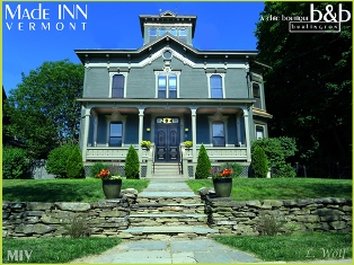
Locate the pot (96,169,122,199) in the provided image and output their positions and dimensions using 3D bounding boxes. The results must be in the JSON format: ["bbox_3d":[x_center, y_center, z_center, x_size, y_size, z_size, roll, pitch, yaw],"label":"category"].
[{"bbox_3d":[-2.137,1.631,8.445,0.810,0.937,0.750,0,-12,0],"label":"pot"}]

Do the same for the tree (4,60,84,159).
[{"bbox_3d":[-13.653,-1.727,27.970,10.800,13.400,9.000,0,-12,0],"label":"tree"}]

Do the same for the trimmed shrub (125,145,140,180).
[{"bbox_3d":[-2.493,1.640,14.884,0.840,1.903,0.870,0,-12,0],"label":"trimmed shrub"}]

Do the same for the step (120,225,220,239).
[{"bbox_3d":[-0.191,2.832,7.423,2.700,0.210,0.700,0,-12,0],"label":"step"}]

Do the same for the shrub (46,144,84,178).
[{"bbox_3d":[-6.835,1.763,16.289,2.329,2.145,2.200,0,-12,0],"label":"shrub"}]

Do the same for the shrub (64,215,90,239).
[{"bbox_3d":[-2.835,2.682,7.609,0.716,0.640,0.650,0,-12,0],"label":"shrub"}]

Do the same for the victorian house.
[{"bbox_3d":[0.148,-2.853,22.178,14.000,13.800,11.800,0,-12,0],"label":"victorian house"}]

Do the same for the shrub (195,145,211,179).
[{"bbox_3d":[1.470,1.626,14.887,0.868,1.931,0.870,0,-12,0],"label":"shrub"}]

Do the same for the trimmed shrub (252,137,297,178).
[{"bbox_3d":[5.941,1.537,16.235,2.779,2.570,2.400,0,-12,0],"label":"trimmed shrub"}]

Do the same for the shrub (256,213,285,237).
[{"bbox_3d":[2.746,2.677,7.763,0.818,0.681,0.650,0,-12,0],"label":"shrub"}]

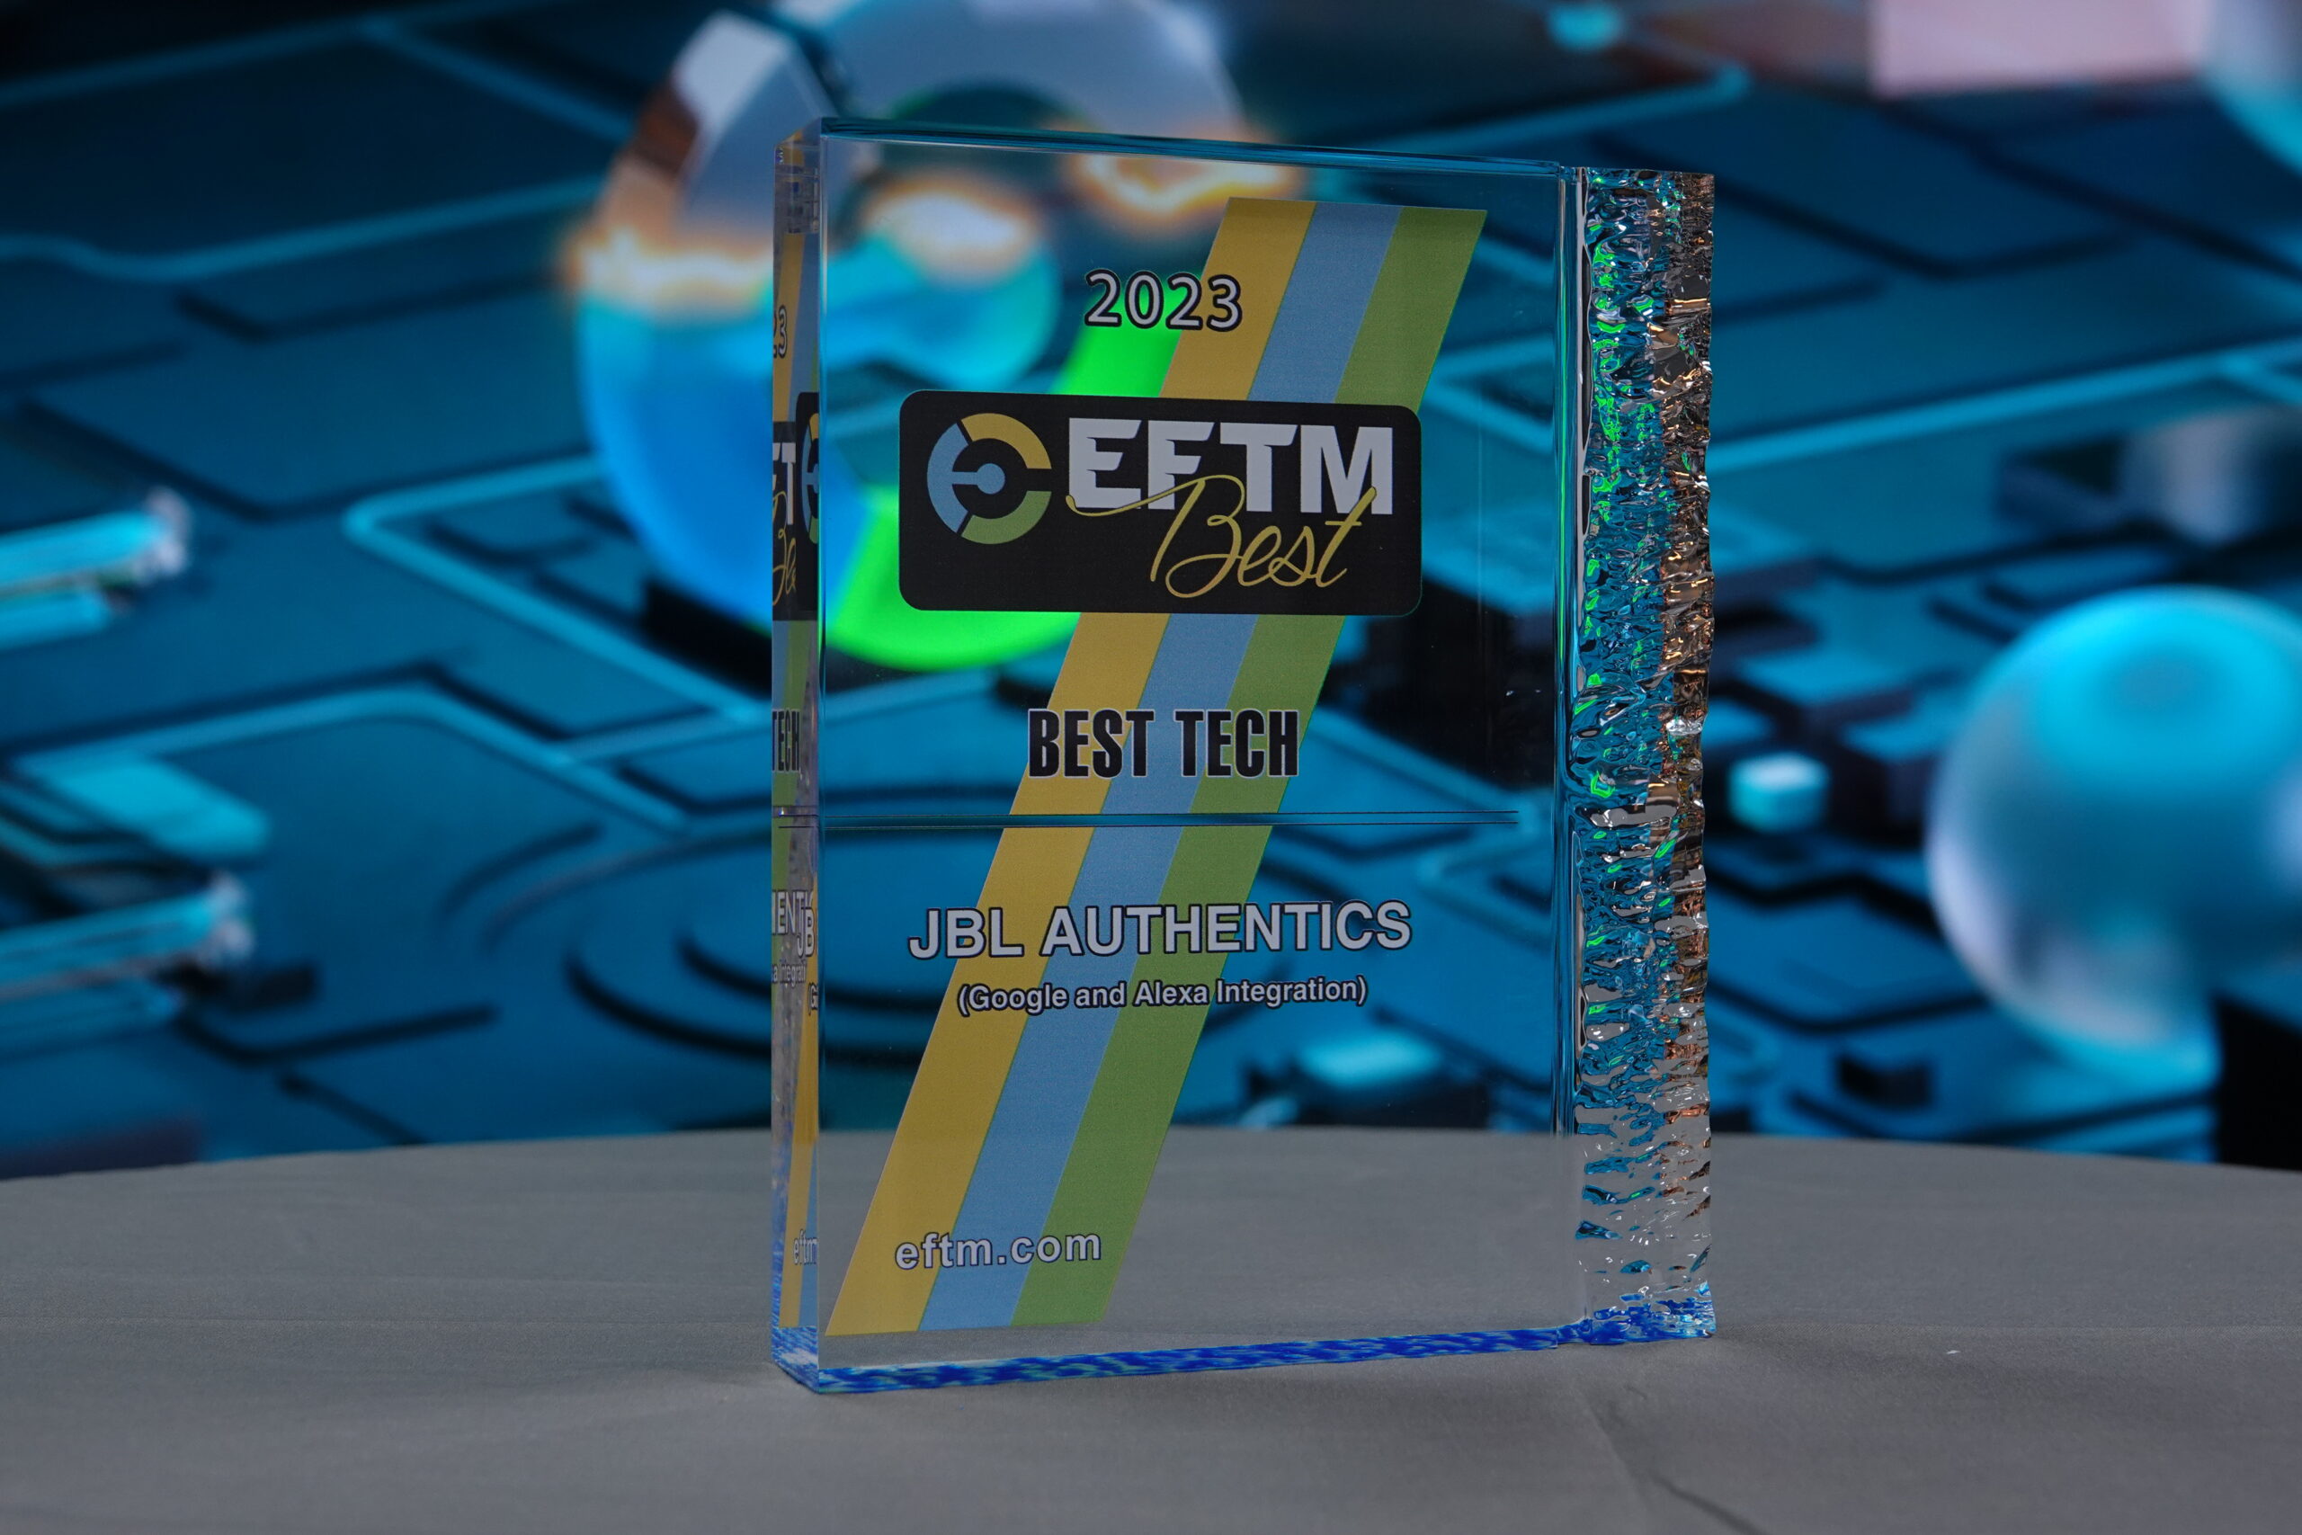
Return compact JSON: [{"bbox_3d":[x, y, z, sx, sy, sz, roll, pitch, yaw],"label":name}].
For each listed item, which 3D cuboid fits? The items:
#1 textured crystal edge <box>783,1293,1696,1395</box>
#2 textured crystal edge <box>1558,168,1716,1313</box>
[{"bbox_3d":[0.016,0.086,0.536,0.146,0.008,0.028,0,0,-20],"label":"textured crystal edge"},{"bbox_3d":[0.072,-0.004,0.555,0.028,0.179,0.028,0,0,-20],"label":"textured crystal edge"}]

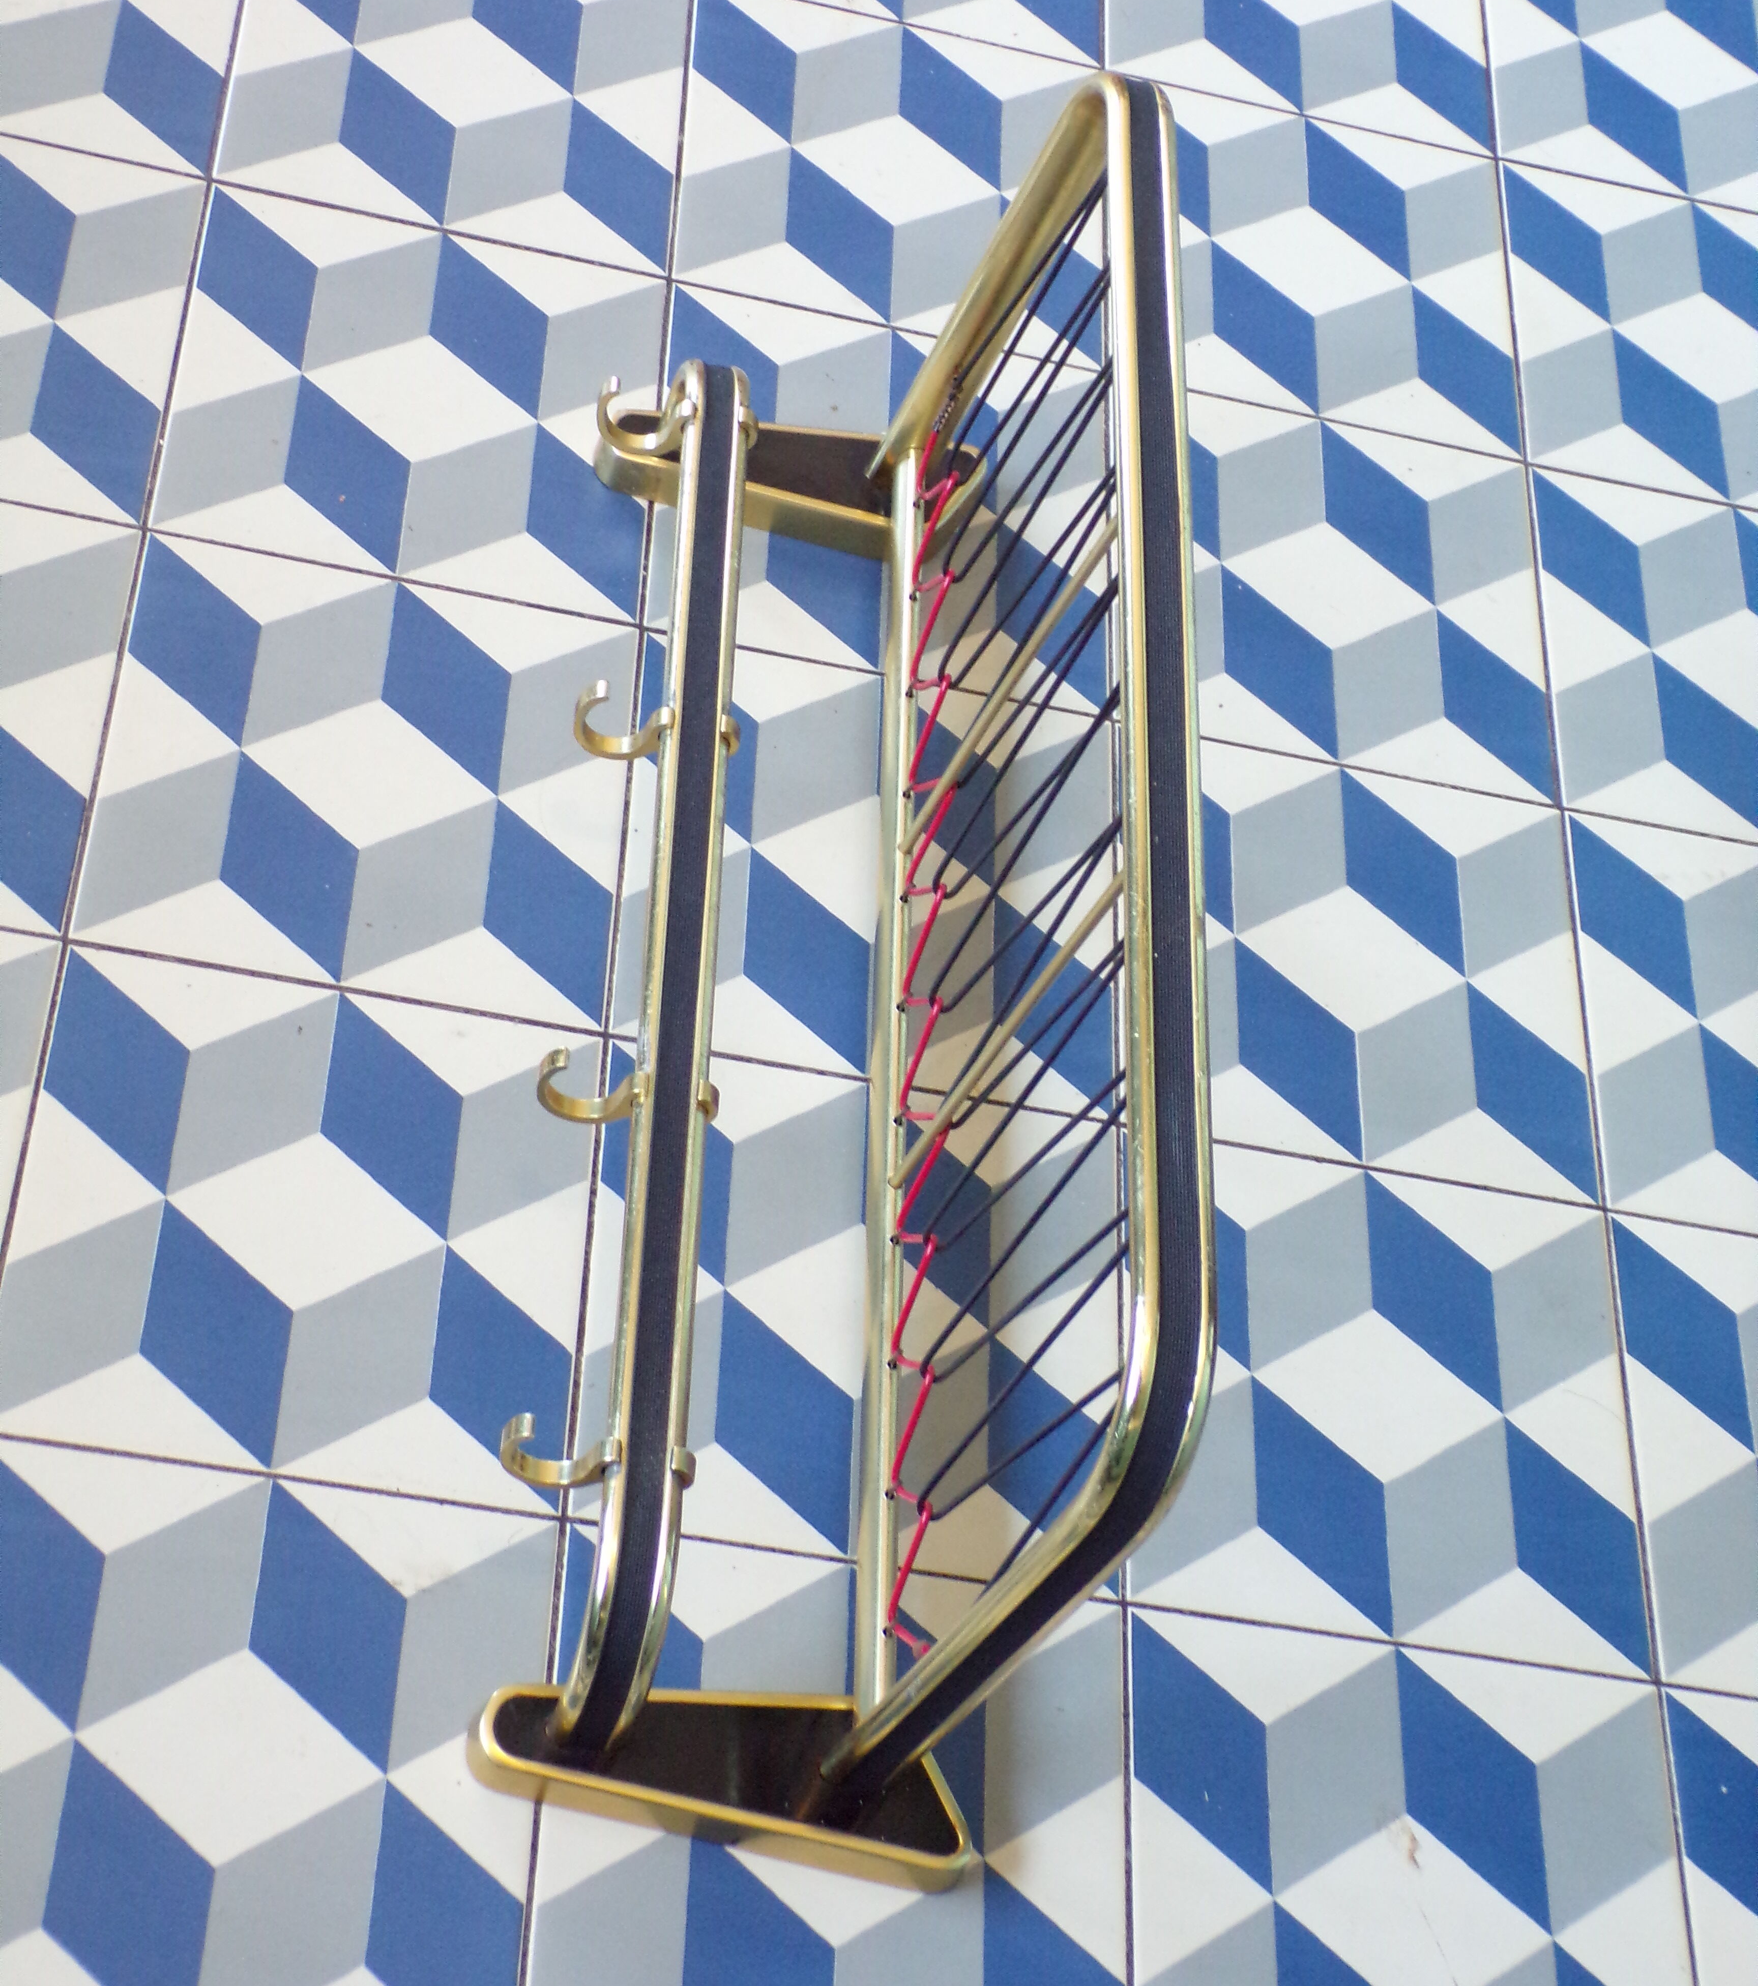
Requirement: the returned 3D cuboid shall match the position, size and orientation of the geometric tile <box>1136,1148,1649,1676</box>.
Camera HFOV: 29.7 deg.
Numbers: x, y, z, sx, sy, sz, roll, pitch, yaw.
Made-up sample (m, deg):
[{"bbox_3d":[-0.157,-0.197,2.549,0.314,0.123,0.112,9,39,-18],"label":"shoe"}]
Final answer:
[{"bbox_3d":[0.185,0.151,1.242,0.200,0.010,0.200,10,55,-11],"label":"geometric tile"}]

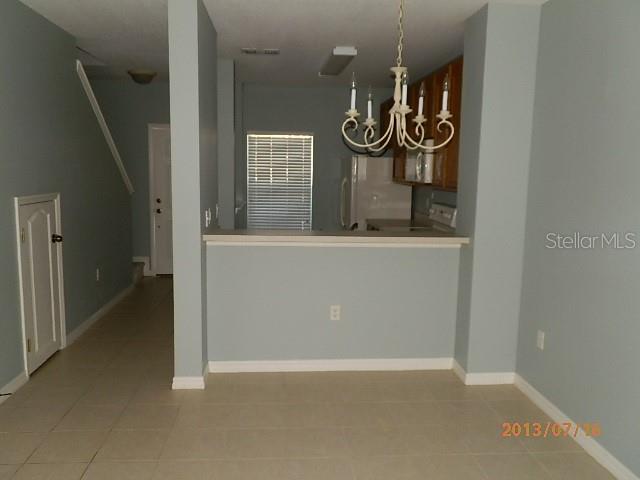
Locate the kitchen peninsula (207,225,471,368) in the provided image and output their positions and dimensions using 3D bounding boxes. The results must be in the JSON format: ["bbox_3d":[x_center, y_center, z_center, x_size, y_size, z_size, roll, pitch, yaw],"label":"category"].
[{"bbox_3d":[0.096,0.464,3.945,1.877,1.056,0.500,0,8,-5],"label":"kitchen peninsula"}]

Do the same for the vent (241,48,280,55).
[{"bbox_3d":[-0.566,-1.795,4.954,0.360,0.025,0.200,0,8,-5],"label":"vent"}]

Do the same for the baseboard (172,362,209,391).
[{"bbox_3d":[-0.918,0.965,3.704,0.222,0.091,0.289,0,8,-5],"label":"baseboard"}]

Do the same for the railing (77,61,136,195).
[{"bbox_3d":[-2.244,-1.087,5.460,0.110,1.246,1.733,0,8,-5],"label":"railing"}]

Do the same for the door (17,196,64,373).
[{"bbox_3d":[-2.094,0.310,3.903,0.060,1.292,0.699,0,8,-5],"label":"door"}]

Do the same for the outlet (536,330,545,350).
[{"bbox_3d":[1.441,0.658,3.384,0.012,0.118,0.074,0,8,-5],"label":"outlet"}]

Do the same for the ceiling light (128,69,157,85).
[{"bbox_3d":[-2.082,-1.908,6.100,0.335,0.150,0.335,0,8,-5],"label":"ceiling light"}]

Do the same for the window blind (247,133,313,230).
[{"bbox_3d":[-0.554,-0.793,7.189,0.912,1.338,0.060,0,8,-5],"label":"window blind"}]

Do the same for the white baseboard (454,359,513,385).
[{"bbox_3d":[1.222,0.980,3.888,0.353,0.091,0.296,0,8,-5],"label":"white baseboard"}]

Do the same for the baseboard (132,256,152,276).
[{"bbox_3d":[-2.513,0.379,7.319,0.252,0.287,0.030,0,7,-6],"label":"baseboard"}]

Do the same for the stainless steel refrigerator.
[{"bbox_3d":[0.709,-0.240,6.851,0.790,1.687,0.820,0,8,-5],"label":"stainless steel refrigerator"}]

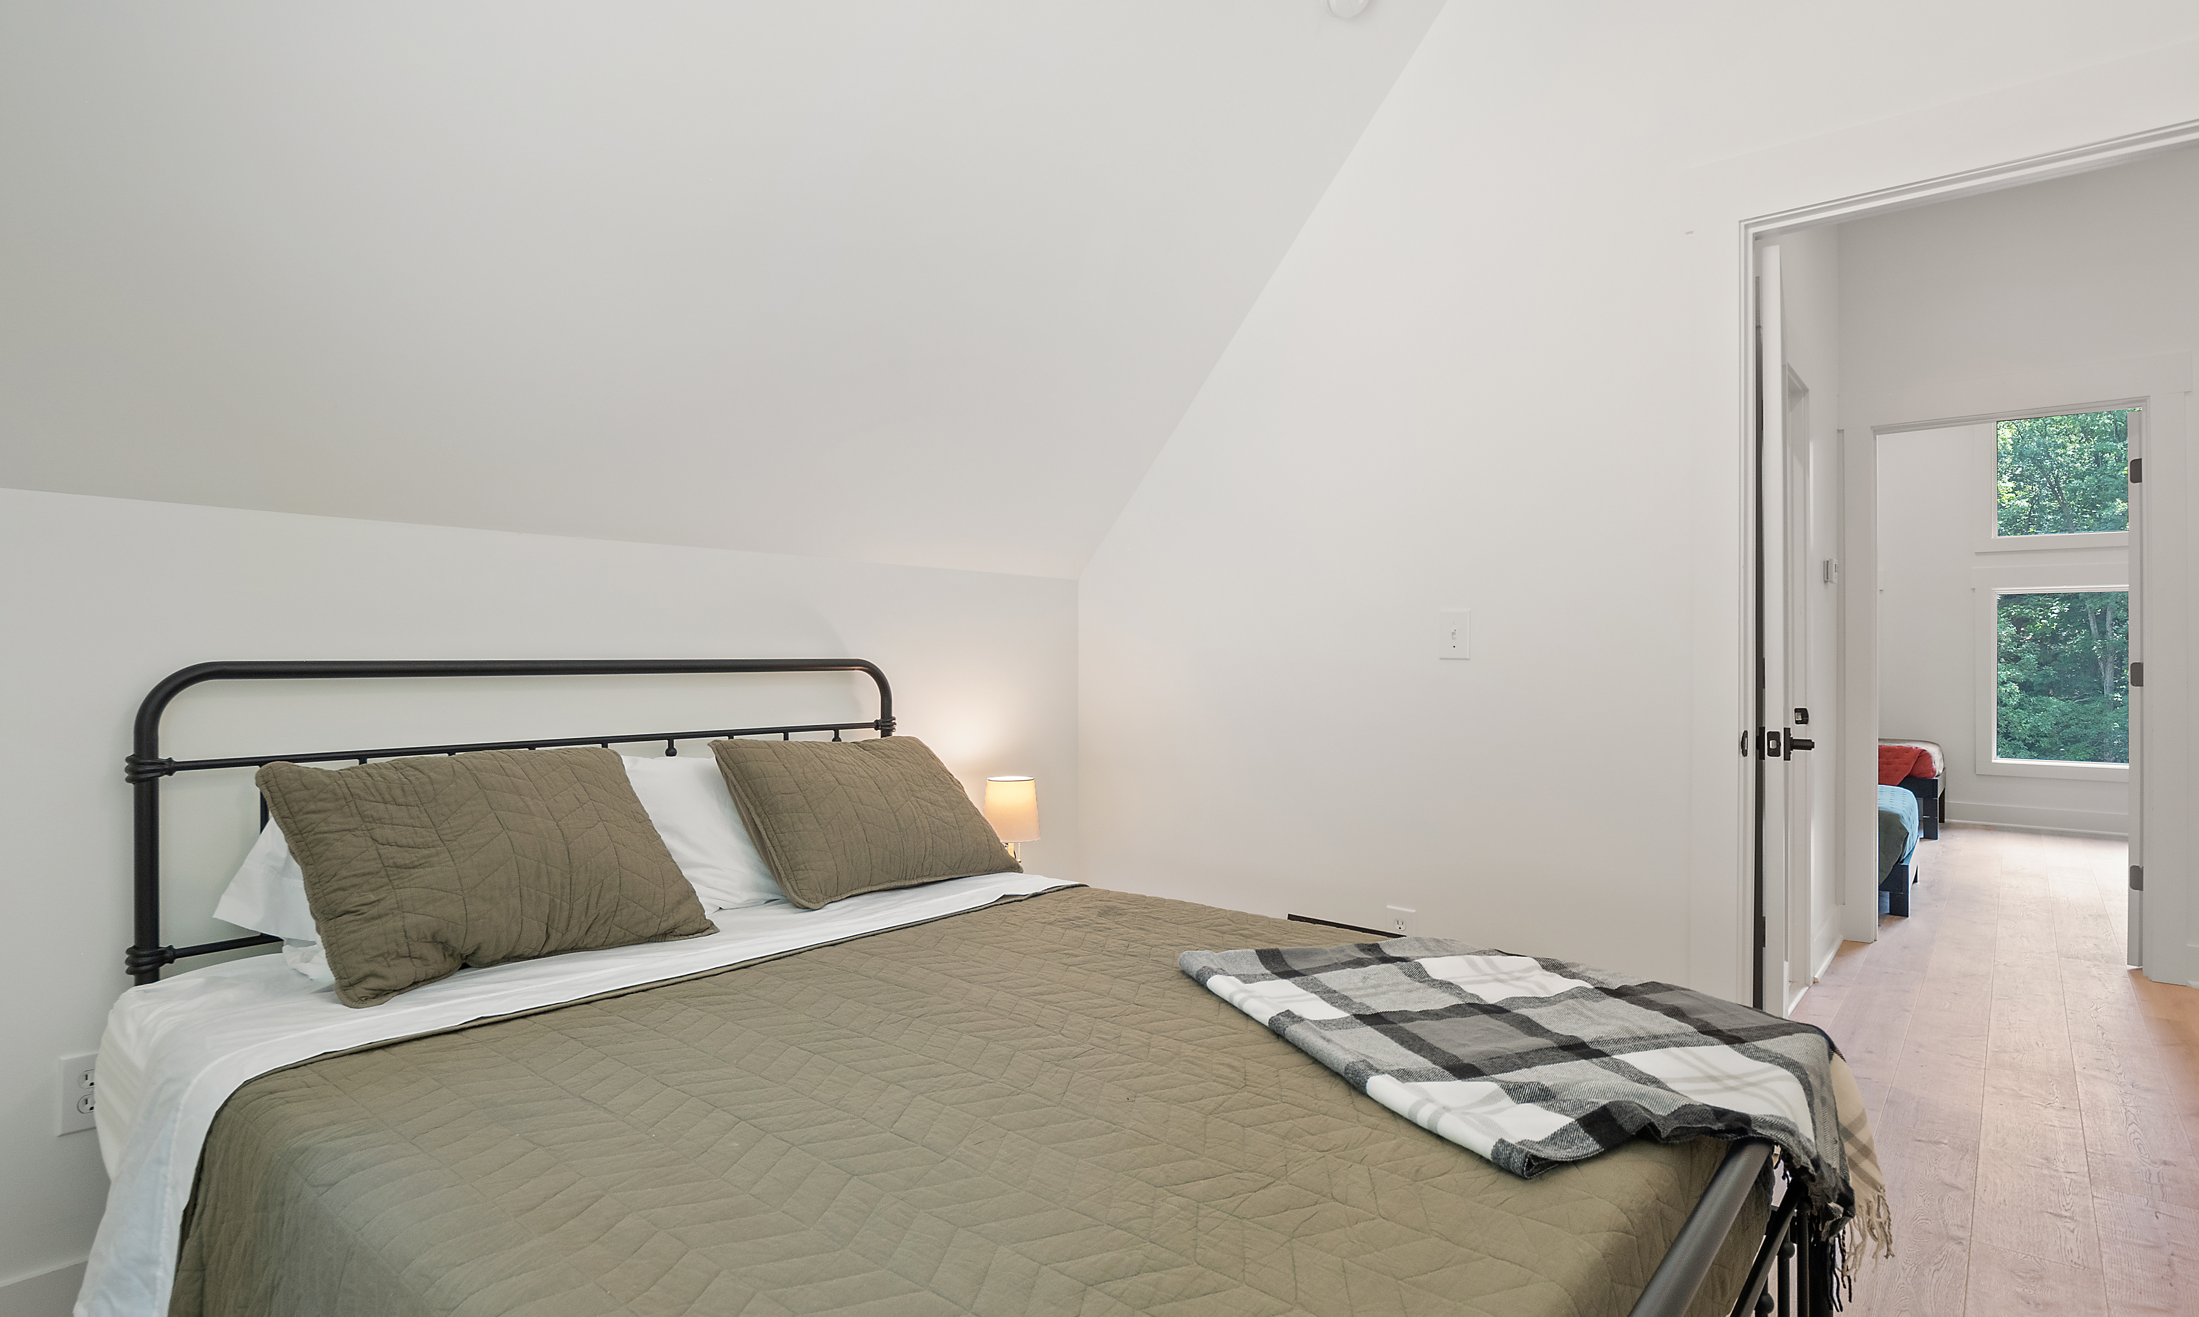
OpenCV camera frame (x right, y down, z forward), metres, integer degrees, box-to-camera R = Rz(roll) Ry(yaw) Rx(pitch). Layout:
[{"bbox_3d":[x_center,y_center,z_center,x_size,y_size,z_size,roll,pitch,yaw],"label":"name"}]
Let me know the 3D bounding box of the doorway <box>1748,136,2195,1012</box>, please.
[{"bbox_3d":[1.812,0.098,2.083,0.800,2.075,0.130,0,0,37],"label":"doorway"}]

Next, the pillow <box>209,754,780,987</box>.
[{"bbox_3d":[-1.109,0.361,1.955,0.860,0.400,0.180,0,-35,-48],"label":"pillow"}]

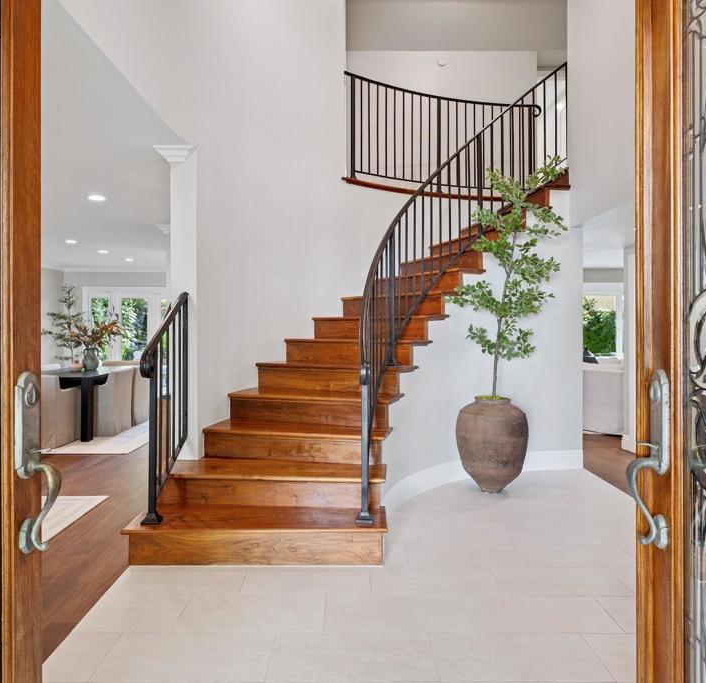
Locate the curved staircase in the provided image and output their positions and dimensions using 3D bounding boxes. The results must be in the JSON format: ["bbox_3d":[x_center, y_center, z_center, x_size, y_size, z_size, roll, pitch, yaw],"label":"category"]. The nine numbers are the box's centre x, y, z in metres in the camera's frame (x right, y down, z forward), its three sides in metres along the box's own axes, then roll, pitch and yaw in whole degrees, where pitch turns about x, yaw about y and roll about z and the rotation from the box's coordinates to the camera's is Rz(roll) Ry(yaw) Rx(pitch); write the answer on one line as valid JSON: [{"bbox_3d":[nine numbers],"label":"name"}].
[{"bbox_3d":[0.380,-0.650,4.100,3.150,3.650,2.950,0,0,0],"label":"curved staircase"}]

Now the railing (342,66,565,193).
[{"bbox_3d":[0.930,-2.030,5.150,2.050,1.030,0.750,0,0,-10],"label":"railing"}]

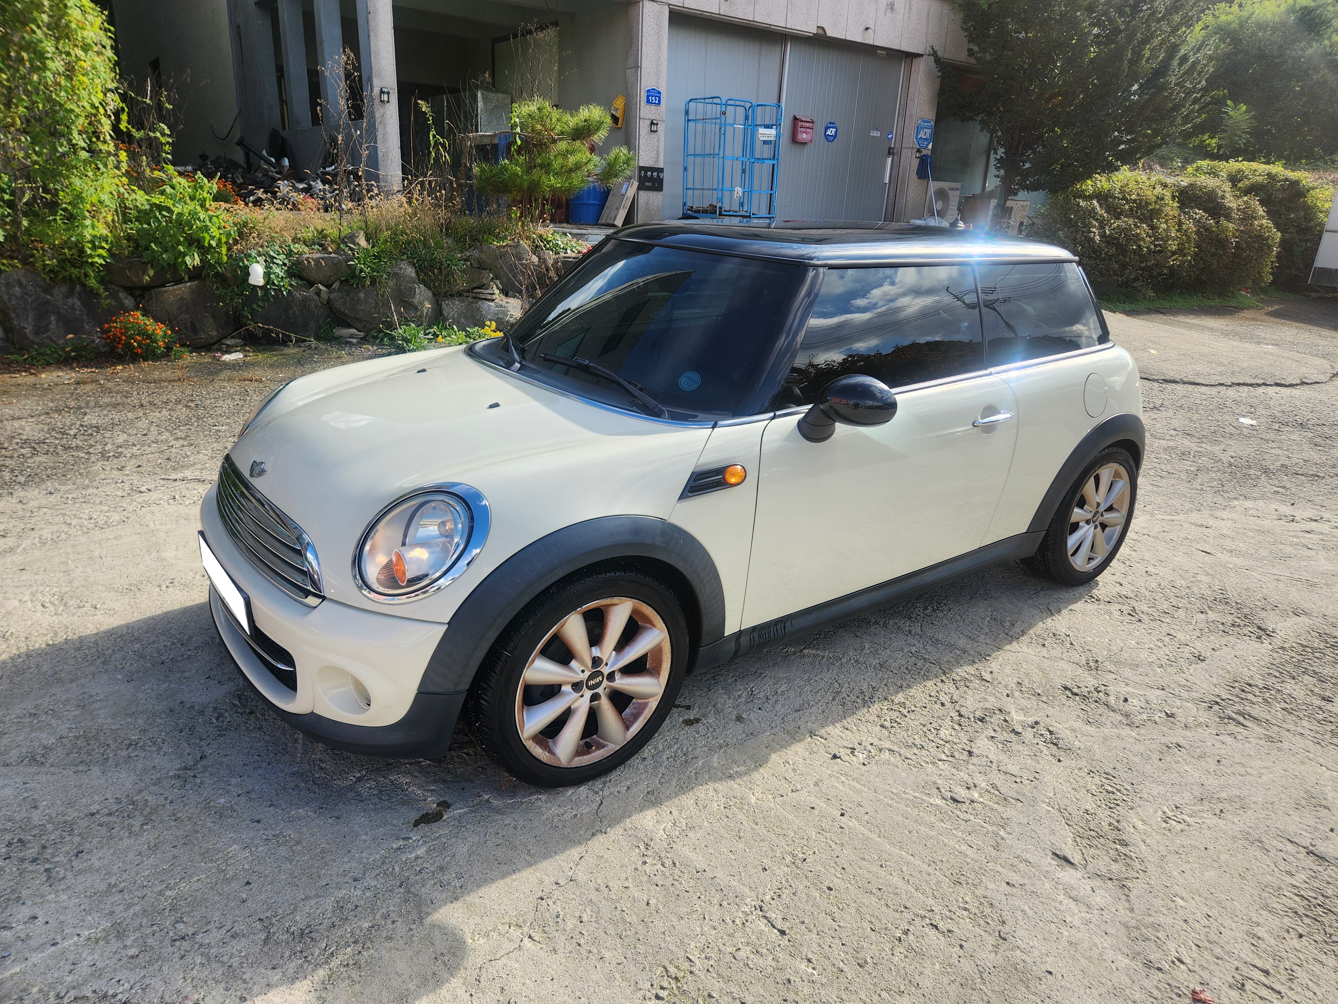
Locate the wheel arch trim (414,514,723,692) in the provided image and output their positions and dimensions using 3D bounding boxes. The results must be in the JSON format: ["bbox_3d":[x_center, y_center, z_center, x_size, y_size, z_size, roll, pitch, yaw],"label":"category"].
[{"bbox_3d":[-0.223,0.237,2.261,0.880,0.430,0.130,-12,23,-35],"label":"wheel arch trim"}]

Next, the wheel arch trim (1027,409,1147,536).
[{"bbox_3d":[1.729,-0.175,3.658,0.940,0.430,0.160,-12,23,-35],"label":"wheel arch trim"}]

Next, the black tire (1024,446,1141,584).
[{"bbox_3d":[1.751,0.037,3.798,0.615,0.615,0.208,-12,23,-35],"label":"black tire"}]

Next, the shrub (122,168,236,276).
[{"bbox_3d":[-4.471,-2.548,8.100,0.980,0.920,0.850,-12,24,-34],"label":"shrub"}]

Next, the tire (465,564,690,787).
[{"bbox_3d":[-0.240,0.448,2.401,0.615,0.615,0.208,-12,23,-35],"label":"tire"}]

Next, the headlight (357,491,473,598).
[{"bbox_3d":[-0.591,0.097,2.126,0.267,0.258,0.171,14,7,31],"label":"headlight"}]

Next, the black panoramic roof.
[{"bbox_3d":[0.703,-1.030,3.552,1.620,0.115,1.180,-12,23,-35],"label":"black panoramic roof"}]

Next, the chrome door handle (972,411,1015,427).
[{"bbox_3d":[1.128,-0.284,3.070,0.215,0.040,0.050,-12,23,-35],"label":"chrome door handle"}]

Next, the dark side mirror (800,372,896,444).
[{"bbox_3d":[0.504,-0.254,2.547,0.160,0.190,0.225,-12,23,-35],"label":"dark side mirror"}]

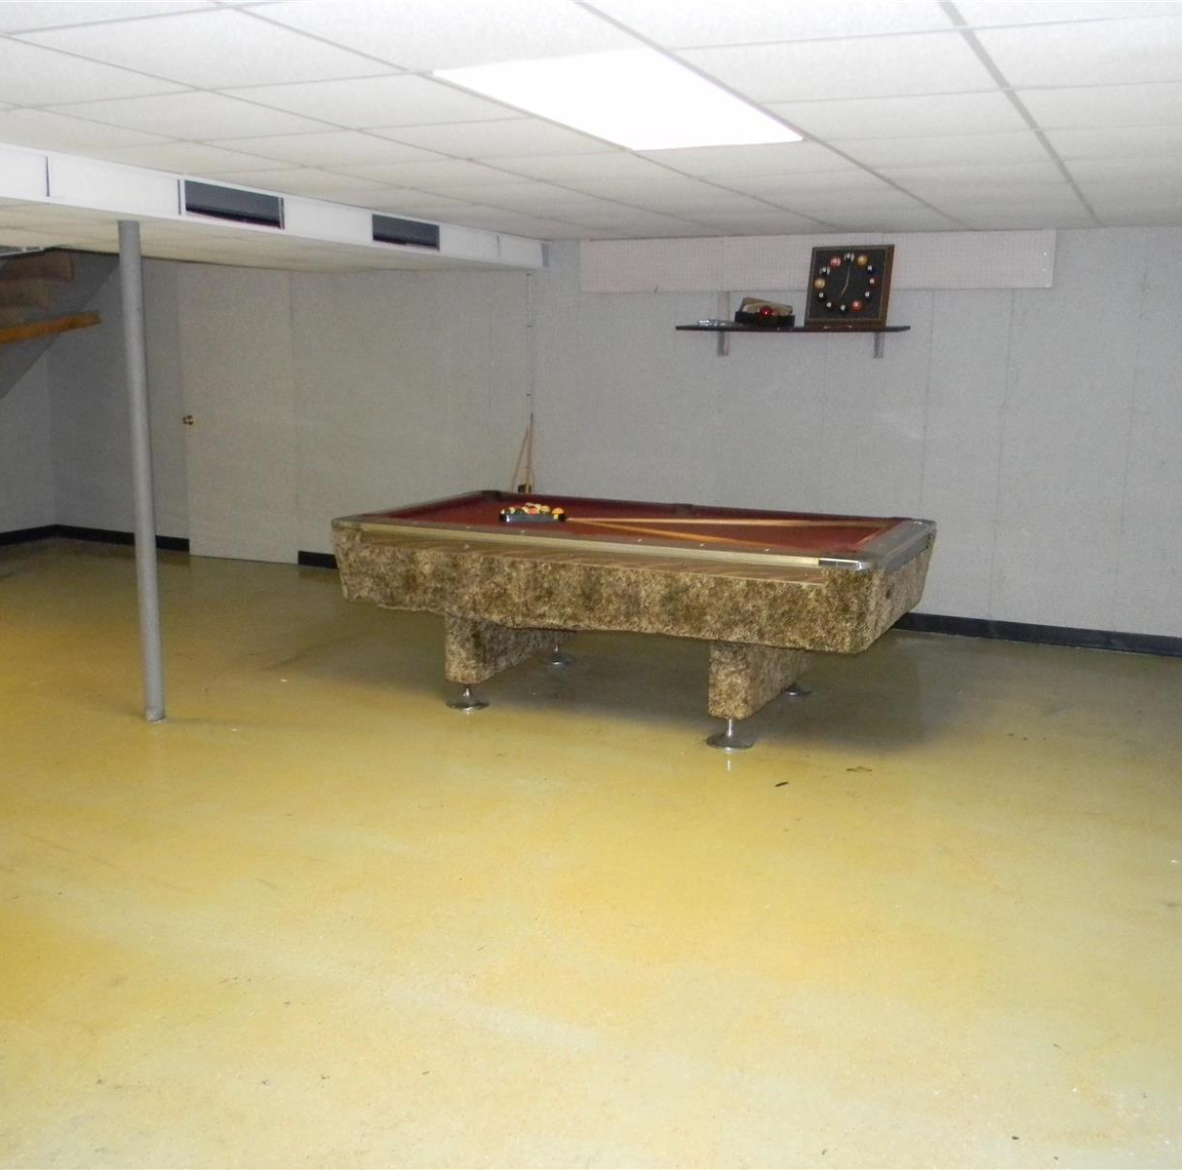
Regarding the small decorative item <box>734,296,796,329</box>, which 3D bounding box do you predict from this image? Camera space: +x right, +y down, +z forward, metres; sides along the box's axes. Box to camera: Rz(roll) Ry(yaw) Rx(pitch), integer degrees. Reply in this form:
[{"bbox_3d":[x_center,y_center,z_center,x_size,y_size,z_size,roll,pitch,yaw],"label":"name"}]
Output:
[{"bbox_3d":[0.947,-1.479,6.814,0.296,0.153,0.194,8,13,32],"label":"small decorative item"}]

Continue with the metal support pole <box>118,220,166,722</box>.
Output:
[{"bbox_3d":[-1.734,-0.412,4.897,0.079,1.925,0.079,6,12,24],"label":"metal support pole"}]

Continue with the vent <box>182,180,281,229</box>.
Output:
[{"bbox_3d":[-1.468,-1.554,5.175,0.041,0.128,0.597,6,12,24],"label":"vent"}]

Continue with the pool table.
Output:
[{"bbox_3d":[0.205,0.114,5.391,2.254,0.780,1.260,6,12,22],"label":"pool table"}]

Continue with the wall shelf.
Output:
[{"bbox_3d":[1.079,-1.323,6.820,1.224,0.168,0.286,6,12,24],"label":"wall shelf"}]

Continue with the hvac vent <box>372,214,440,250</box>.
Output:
[{"bbox_3d":[-0.929,-1.757,6.305,0.041,0.124,0.605,6,12,24],"label":"hvac vent"}]

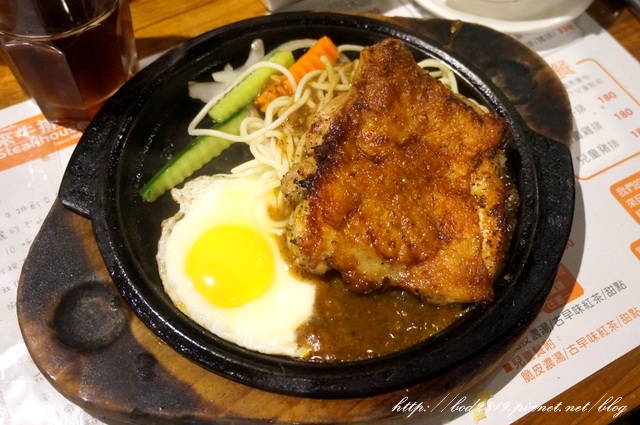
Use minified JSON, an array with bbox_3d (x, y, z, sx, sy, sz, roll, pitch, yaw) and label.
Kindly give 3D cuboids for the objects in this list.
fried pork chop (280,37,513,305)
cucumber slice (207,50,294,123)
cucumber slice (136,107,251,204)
[{"bbox_3d":[0.048,-0.025,0.369,0.116,0.025,0.145,12,58,7],"label":"fried pork chop"},{"bbox_3d":[-0.037,-0.072,0.401,0.013,0.011,0.063,32,62,18],"label":"cucumber slice"},{"bbox_3d":[-0.066,-0.032,0.381,0.013,0.011,0.072,39,64,21],"label":"cucumber slice"}]

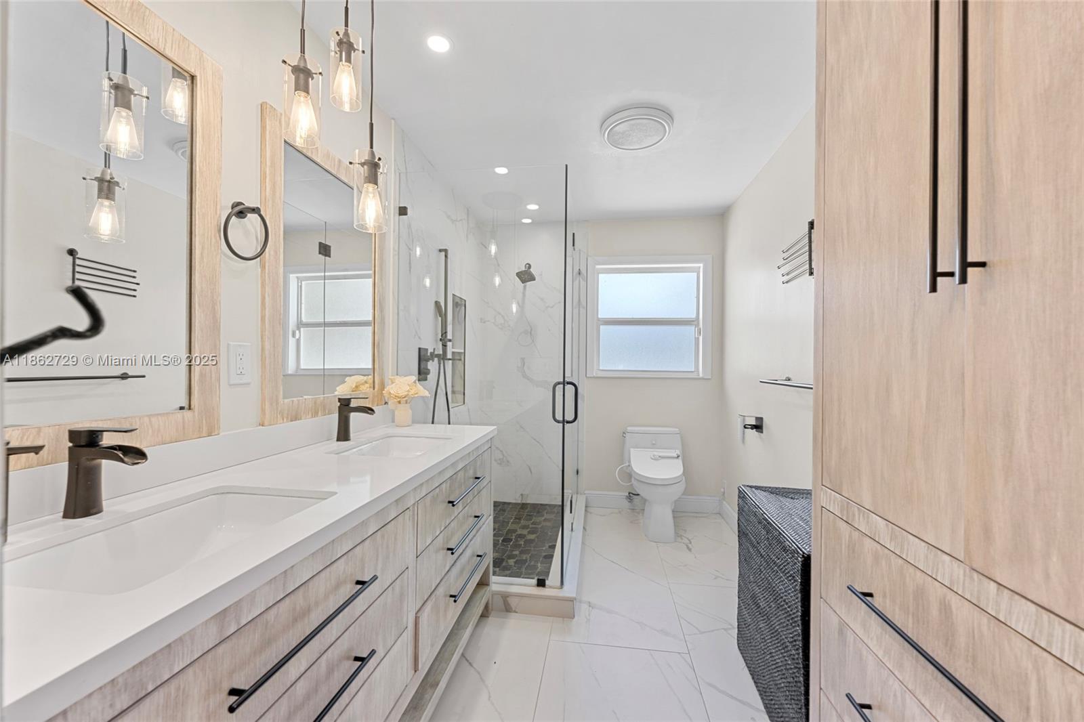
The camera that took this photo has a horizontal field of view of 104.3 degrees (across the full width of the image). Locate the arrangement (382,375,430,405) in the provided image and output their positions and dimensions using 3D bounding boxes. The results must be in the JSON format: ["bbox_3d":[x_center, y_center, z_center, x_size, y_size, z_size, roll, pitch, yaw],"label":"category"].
[{"bbox_3d":[-0.659,0.140,2.047,0.230,0.140,0.200,0,0,8],"label":"arrangement"}]

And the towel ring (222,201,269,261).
[{"bbox_3d":[-0.886,-0.392,1.249,0.075,0.190,0.158,0,0,8],"label":"towel ring"}]

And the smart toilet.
[{"bbox_3d":[0.840,0.890,3.134,0.450,0.710,0.720,0,0,8],"label":"smart toilet"}]

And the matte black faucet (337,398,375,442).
[{"bbox_3d":[-0.731,0.231,1.662,0.165,0.168,0.052,0,0,8],"label":"matte black faucet"}]

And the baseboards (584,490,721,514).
[{"bbox_3d":[0.909,1.177,3.495,1.100,0.143,0.017,0,0,8],"label":"baseboards"}]

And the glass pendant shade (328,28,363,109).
[{"bbox_3d":[-0.594,-0.881,1.280,0.090,0.200,0.090,0,0,8],"label":"glass pendant shade"}]

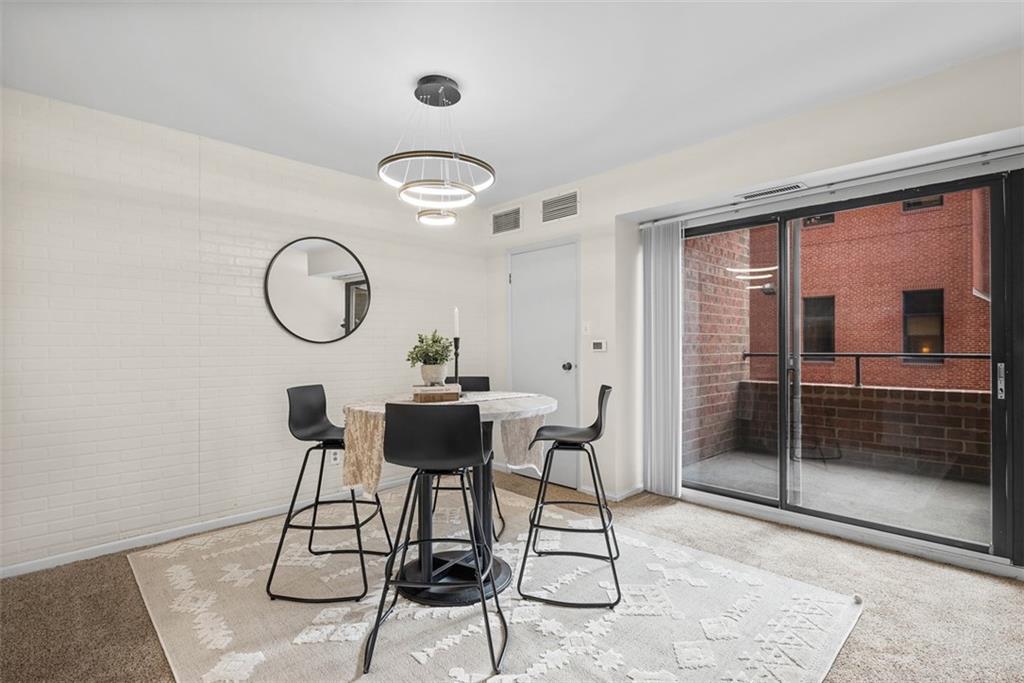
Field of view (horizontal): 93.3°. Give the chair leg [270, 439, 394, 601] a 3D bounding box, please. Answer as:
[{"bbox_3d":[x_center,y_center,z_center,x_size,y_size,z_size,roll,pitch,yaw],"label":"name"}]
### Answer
[{"bbox_3d":[-0.920,0.866,2.519,0.480,0.707,0.535,0,0,1],"label":"chair leg"}]

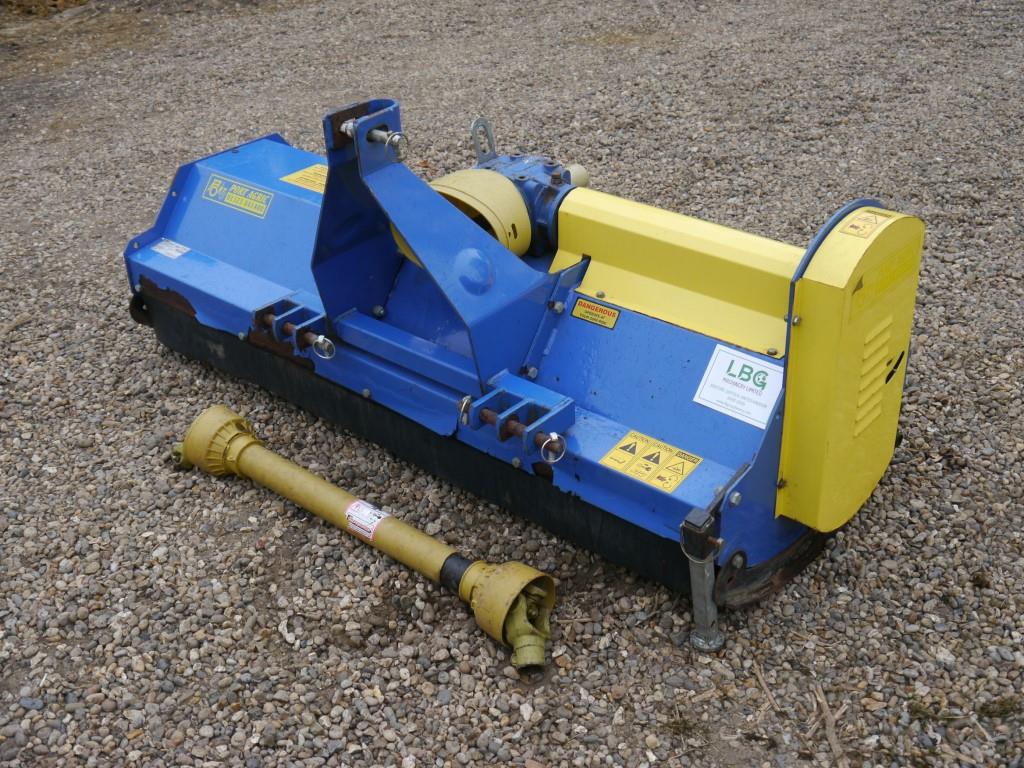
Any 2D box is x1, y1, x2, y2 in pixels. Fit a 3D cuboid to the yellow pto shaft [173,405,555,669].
[{"bbox_3d":[-0.348,0.288,2.707,1.154,0.162,0.162,22,37,37],"label":"yellow pto shaft"}]

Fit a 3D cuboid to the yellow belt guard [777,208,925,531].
[{"bbox_3d":[0.633,-0.029,2.332,0.099,0.613,0.309,22,37,37],"label":"yellow belt guard"}]

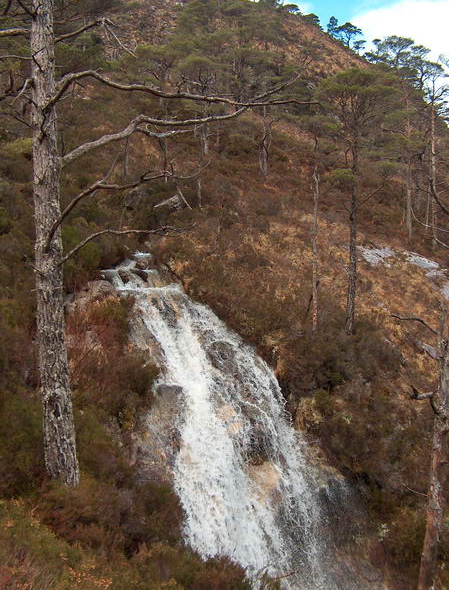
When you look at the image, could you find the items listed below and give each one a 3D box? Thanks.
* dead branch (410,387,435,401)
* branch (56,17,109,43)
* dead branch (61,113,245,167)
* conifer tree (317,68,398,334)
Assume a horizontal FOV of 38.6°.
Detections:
[{"bbox_3d":[2.472,1.242,8.000,0.300,0.175,0.170,0,5,0],"label":"dead branch"},{"bbox_3d":[-1.507,-2.807,6.800,0.594,0.276,0.300,0,5,0],"label":"branch"},{"bbox_3d":[-0.764,-1.640,6.800,1.953,0.573,0.550,0,5,0],"label":"dead branch"},{"bbox_3d":[4.566,-3.244,22.000,2.815,9.132,2.800,0,5,0],"label":"conifer tree"}]

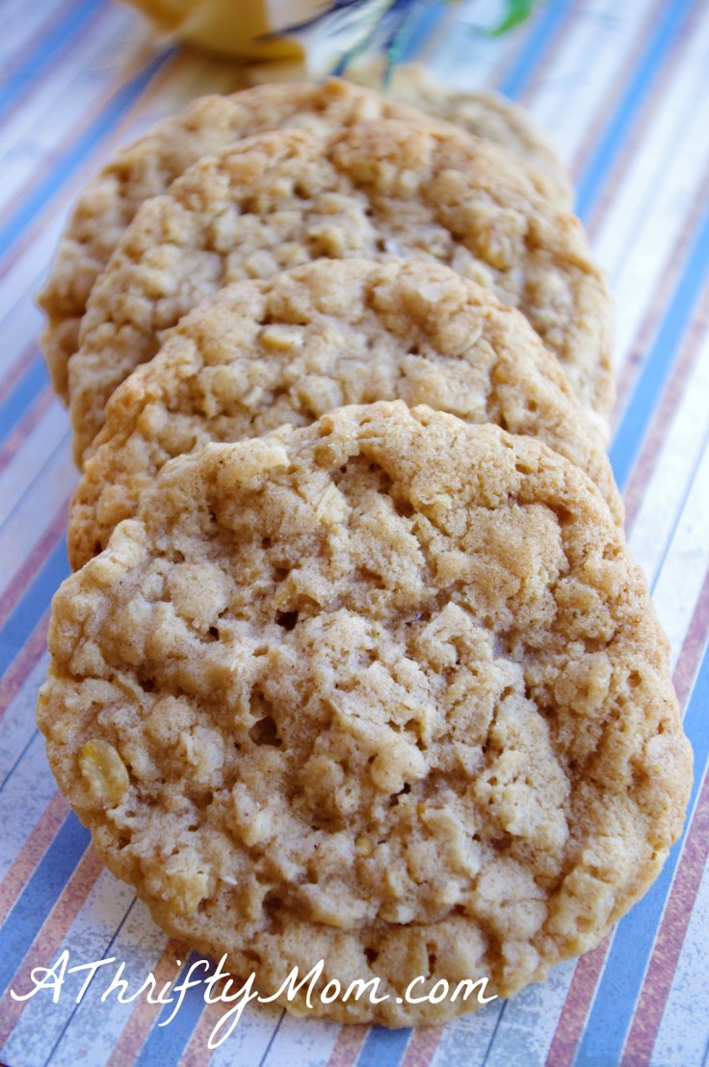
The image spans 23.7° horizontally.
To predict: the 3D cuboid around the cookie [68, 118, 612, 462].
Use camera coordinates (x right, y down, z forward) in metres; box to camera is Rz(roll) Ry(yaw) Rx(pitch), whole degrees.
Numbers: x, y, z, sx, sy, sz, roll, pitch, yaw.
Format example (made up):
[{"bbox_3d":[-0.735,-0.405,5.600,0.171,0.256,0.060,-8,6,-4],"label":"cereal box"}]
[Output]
[{"bbox_3d":[-0.002,-0.025,0.260,0.085,0.015,0.085,6,75,7],"label":"cookie"}]

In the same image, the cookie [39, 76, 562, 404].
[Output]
[{"bbox_3d":[-0.006,-0.037,0.275,0.089,0.015,0.089,-6,69,-4],"label":"cookie"}]

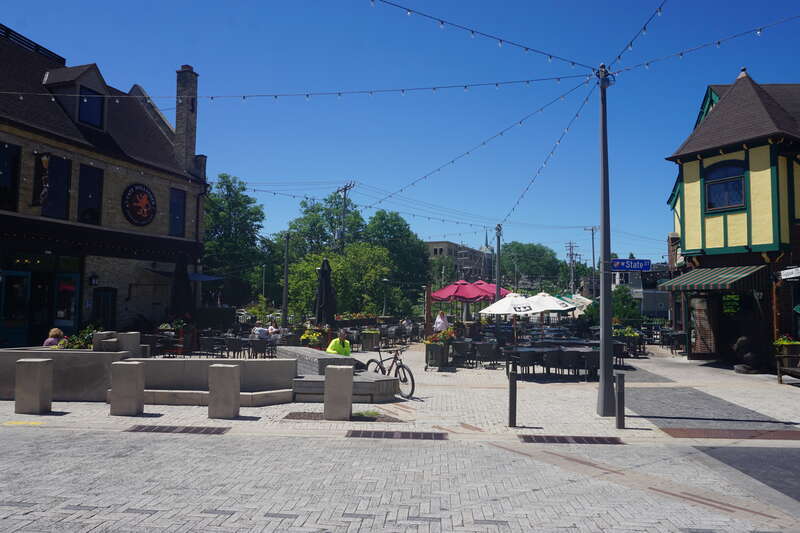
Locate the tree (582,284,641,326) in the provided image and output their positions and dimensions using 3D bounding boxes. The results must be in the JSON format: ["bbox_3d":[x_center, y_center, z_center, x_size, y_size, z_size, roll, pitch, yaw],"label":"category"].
[{"bbox_3d":[16.263,3.383,41.000,4.300,4.000,4.000,1,-3,0],"label":"tree"}]

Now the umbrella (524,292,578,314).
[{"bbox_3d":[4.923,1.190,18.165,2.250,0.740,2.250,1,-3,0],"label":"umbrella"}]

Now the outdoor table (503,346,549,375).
[{"bbox_3d":[3.482,2.626,14.675,1.150,0.750,0.850,1,-3,0],"label":"outdoor table"}]

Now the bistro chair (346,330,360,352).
[{"bbox_3d":[-1.901,3.066,21.800,0.540,0.840,0.570,2,-3,-17],"label":"bistro chair"}]

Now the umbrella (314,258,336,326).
[{"bbox_3d":[-2.655,1.461,19.000,0.740,3.420,0.740,1,-4,0],"label":"umbrella"}]

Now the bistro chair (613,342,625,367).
[{"bbox_3d":[7.366,2.958,18.100,0.540,0.810,0.560,1,-4,0],"label":"bistro chair"}]

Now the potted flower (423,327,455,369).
[{"bbox_3d":[1.177,2.507,16.300,0.920,1.300,0.850,1,-3,-3],"label":"potted flower"}]

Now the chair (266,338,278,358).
[{"bbox_3d":[-4.692,2.993,19.700,0.570,0.830,0.540,-2,-4,37],"label":"chair"}]

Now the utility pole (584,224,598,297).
[{"bbox_3d":[25.403,0.790,70.000,2.400,12.000,0.400,1,-4,0],"label":"utility pole"}]

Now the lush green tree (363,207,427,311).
[{"bbox_3d":[-0.316,-0.120,48.087,6.200,10.000,6.000,1,-3,0],"label":"lush green tree"}]

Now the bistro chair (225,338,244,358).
[{"bbox_3d":[-6.115,3.004,19.700,0.550,0.820,0.580,0,-3,14],"label":"bistro chair"}]

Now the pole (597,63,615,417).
[{"bbox_3d":[3.776,-0.493,9.798,0.300,6.420,0.300,1,-3,0],"label":"pole"}]

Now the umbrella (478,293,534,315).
[{"bbox_3d":[3.798,2.093,18.000,2.250,2.450,2.250,1,-3,-11],"label":"umbrella"}]

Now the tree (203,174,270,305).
[{"bbox_3d":[-14.759,-1.529,46.154,7.000,12.200,6.800,1,-3,0],"label":"tree"}]

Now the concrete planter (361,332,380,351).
[{"bbox_3d":[-1.216,3.164,22.200,0.780,0.760,0.750,1,-3,-3],"label":"concrete planter"}]

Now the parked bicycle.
[{"bbox_3d":[-0.222,2.194,11.270,0.600,1.050,1.740,3,-4,-37],"label":"parked bicycle"}]

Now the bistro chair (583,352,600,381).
[{"bbox_3d":[5.509,2.769,15.300,0.540,0.800,0.560,1,-4,0],"label":"bistro chair"}]

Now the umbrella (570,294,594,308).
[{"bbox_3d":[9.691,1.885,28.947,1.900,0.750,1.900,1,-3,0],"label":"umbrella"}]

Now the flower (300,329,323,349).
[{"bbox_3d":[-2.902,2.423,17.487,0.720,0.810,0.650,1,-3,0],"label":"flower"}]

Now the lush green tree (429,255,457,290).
[{"bbox_3d":[4.670,2.317,60.000,3.600,7.300,3.600,1,-4,0],"label":"lush green tree"}]

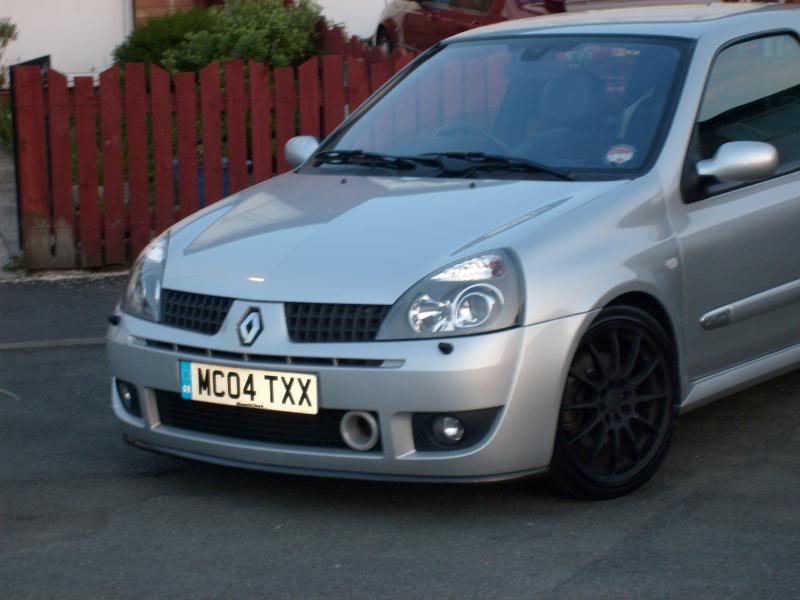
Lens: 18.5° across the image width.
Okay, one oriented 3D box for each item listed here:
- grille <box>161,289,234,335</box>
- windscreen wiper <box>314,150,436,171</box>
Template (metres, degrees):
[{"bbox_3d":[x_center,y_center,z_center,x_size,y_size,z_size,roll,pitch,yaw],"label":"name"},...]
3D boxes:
[{"bbox_3d":[-0.609,0.037,7.147,0.067,0.117,0.353,-2,6,-42],"label":"grille"},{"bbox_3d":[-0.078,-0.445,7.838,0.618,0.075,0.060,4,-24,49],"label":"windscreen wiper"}]

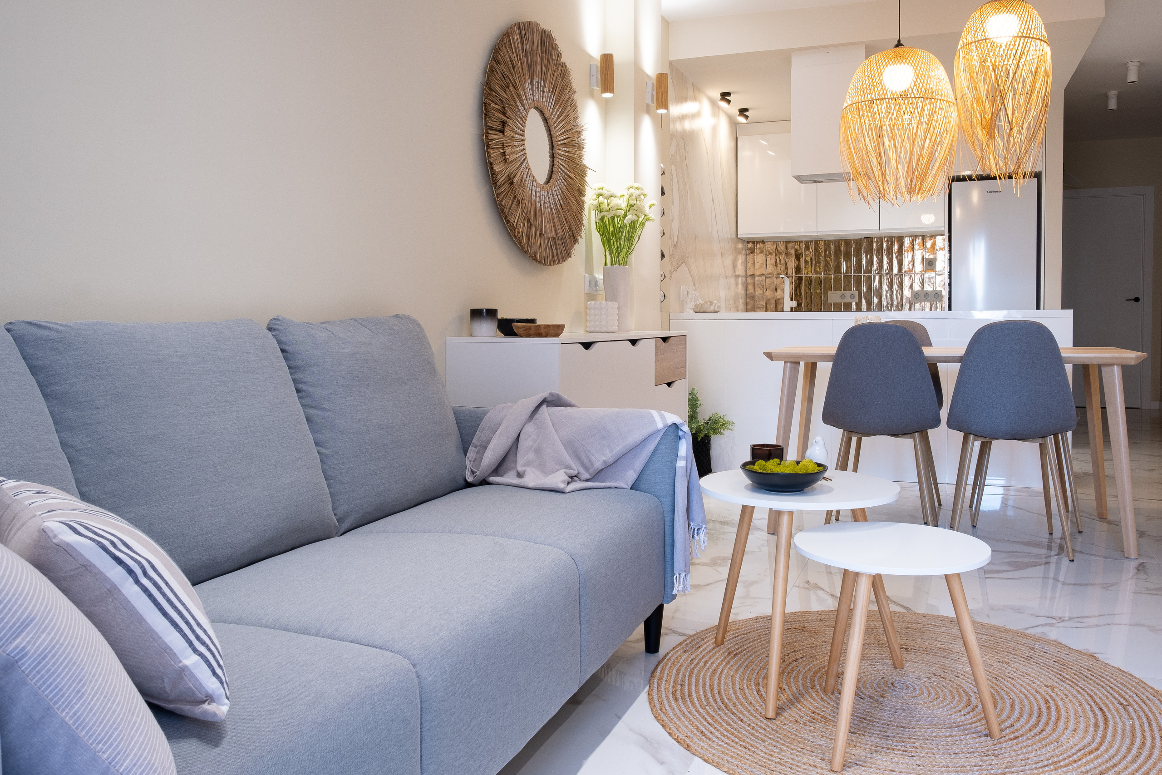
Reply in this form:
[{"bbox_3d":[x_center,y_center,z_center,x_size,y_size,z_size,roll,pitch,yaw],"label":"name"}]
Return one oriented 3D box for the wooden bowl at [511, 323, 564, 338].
[{"bbox_3d":[-0.139,-0.190,2.862,0.170,0.046,0.170,0,5,0],"label":"wooden bowl"}]

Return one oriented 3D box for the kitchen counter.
[{"bbox_3d":[1.598,0.023,5.002,2.079,0.911,0.594,1,5,22],"label":"kitchen counter"}]

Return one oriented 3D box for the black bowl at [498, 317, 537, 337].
[{"bbox_3d":[-0.224,-0.208,3.026,0.142,0.058,0.142,0,5,0],"label":"black bowl"}]

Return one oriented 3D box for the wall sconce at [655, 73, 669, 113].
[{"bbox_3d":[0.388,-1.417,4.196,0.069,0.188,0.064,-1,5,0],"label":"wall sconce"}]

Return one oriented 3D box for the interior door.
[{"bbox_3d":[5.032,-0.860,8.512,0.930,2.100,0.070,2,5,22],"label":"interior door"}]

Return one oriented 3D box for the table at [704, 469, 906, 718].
[{"bbox_3d":[0.538,0.478,2.165,0.485,0.478,0.500,2,5,22],"label":"table"}]

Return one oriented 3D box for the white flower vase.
[{"bbox_3d":[0.165,-0.392,3.890,0.112,0.302,0.112,1,5,22],"label":"white flower vase"}]

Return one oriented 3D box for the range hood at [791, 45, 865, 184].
[{"bbox_3d":[1.462,-1.571,5.088,0.404,0.690,0.380,2,5,22],"label":"range hood"}]

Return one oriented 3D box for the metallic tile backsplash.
[{"bbox_3d":[2.081,-0.889,6.959,1.531,0.600,0.016,2,5,22],"label":"metallic tile backsplash"}]

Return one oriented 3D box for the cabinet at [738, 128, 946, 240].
[{"bbox_3d":[1.968,-1.550,6.628,1.485,0.782,0.356,1,5,22],"label":"cabinet"}]

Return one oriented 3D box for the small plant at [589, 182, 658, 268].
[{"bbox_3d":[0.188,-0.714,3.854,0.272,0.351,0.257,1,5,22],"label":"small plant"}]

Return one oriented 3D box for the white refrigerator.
[{"bbox_3d":[2.943,-0.539,6.293,0.544,1.797,0.584,1,5,22],"label":"white refrigerator"}]

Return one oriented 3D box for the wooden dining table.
[{"bbox_3d":[1.526,0.211,3.728,1.396,0.740,0.752,1,5,22],"label":"wooden dining table"}]

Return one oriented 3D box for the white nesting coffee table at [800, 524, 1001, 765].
[{"bbox_3d":[0.661,0.536,1.866,0.405,0.410,0.420,2,5,22],"label":"white nesting coffee table"}]

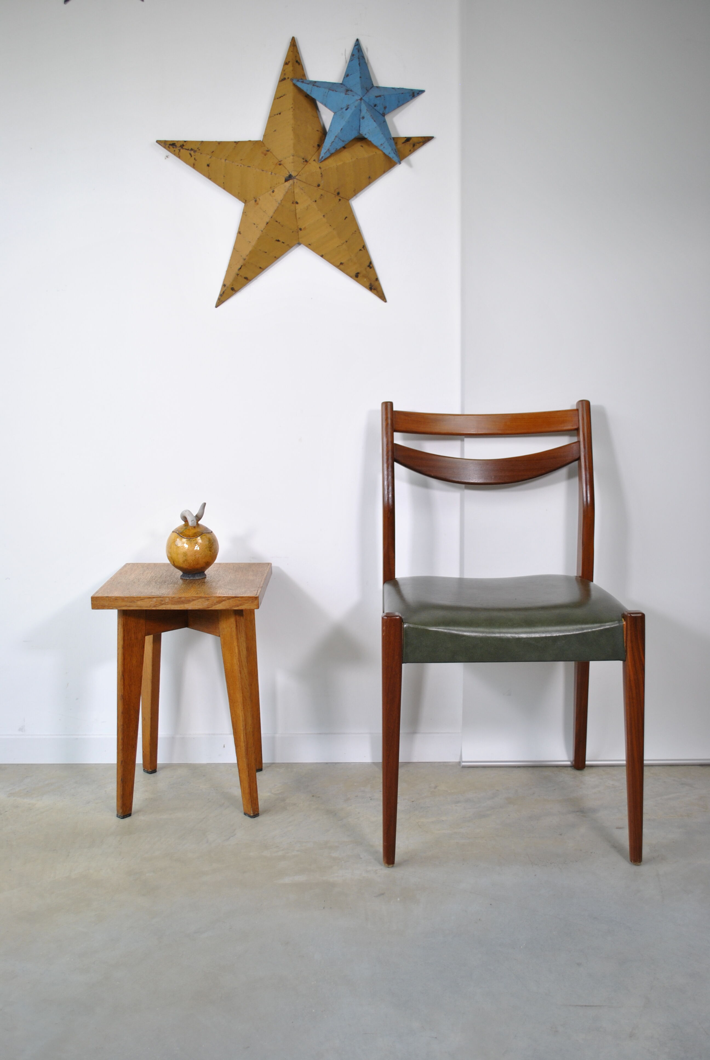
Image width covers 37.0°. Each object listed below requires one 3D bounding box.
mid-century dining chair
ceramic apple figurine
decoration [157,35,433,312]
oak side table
[{"bbox_3d":[0.278,0.168,2.101,0.461,0.820,0.507,0,8,1],"label":"mid-century dining chair"},{"bbox_3d":[-0.338,0.024,2.216,0.109,0.154,0.108,0,7,0],"label":"ceramic apple figurine"},{"bbox_3d":[-0.128,-0.770,2.285,0.591,0.569,0.081,0,7,0],"label":"decoration"},{"bbox_3d":[-0.348,0.331,2.251,0.323,0.467,0.340,0,7,0],"label":"oak side table"}]

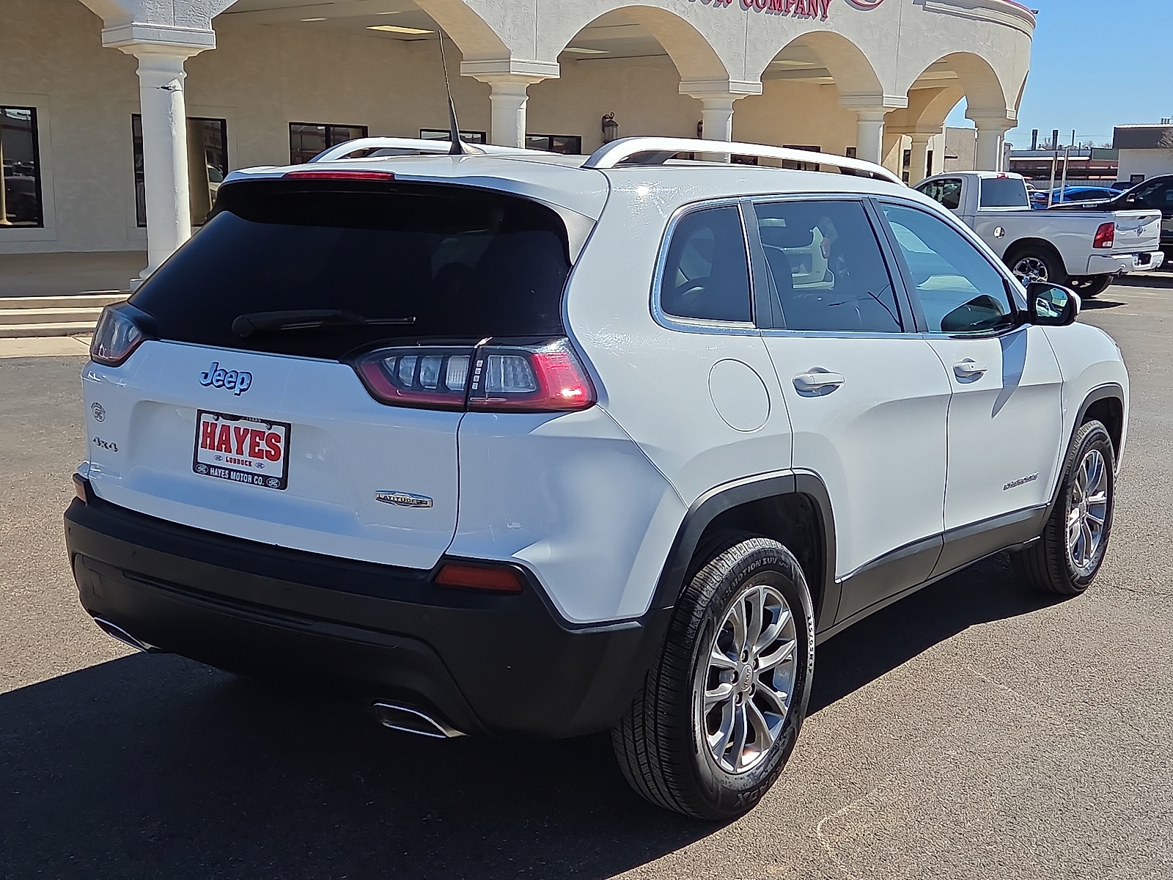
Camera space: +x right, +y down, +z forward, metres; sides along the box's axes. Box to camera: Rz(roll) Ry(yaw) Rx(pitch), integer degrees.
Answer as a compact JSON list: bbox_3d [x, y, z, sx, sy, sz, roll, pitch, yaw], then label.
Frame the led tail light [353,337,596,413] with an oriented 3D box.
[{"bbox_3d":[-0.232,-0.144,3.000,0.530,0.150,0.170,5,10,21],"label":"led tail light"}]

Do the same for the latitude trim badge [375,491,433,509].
[{"bbox_3d":[-0.386,0.127,3.005,0.155,0.036,0.010,7,6,28],"label":"latitude trim badge"}]

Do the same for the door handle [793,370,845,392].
[{"bbox_3d":[0.590,-0.149,3.618,0.050,0.048,0.235,8,12,36],"label":"door handle"}]

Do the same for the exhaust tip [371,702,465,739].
[{"bbox_3d":[-0.359,0.604,3.149,0.210,0.066,0.120,7,11,35],"label":"exhaust tip"}]

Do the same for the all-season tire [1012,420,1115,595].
[{"bbox_3d":[1.932,0.259,5.778,0.230,0.720,0.720,7,11,35],"label":"all-season tire"}]

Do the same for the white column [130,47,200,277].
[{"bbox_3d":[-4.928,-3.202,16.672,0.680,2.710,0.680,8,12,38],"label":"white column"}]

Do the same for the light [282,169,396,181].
[{"bbox_3d":[-0.602,-0.640,3.450,0.380,0.028,0.035,7,11,35],"label":"light"}]

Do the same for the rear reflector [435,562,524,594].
[{"bbox_3d":[-0.226,0.283,2.953,0.205,0.055,0.035,4,-2,16],"label":"rear reflector"}]

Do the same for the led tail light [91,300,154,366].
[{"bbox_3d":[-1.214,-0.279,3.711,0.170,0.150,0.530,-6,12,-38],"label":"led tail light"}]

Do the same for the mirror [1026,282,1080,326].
[{"bbox_3d":[1.575,-0.455,4.804,0.200,0.155,0.140,8,12,36],"label":"mirror"}]

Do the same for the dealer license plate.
[{"bbox_3d":[-0.800,0.020,3.293,0.315,0.158,0.015,8,6,36],"label":"dealer license plate"}]

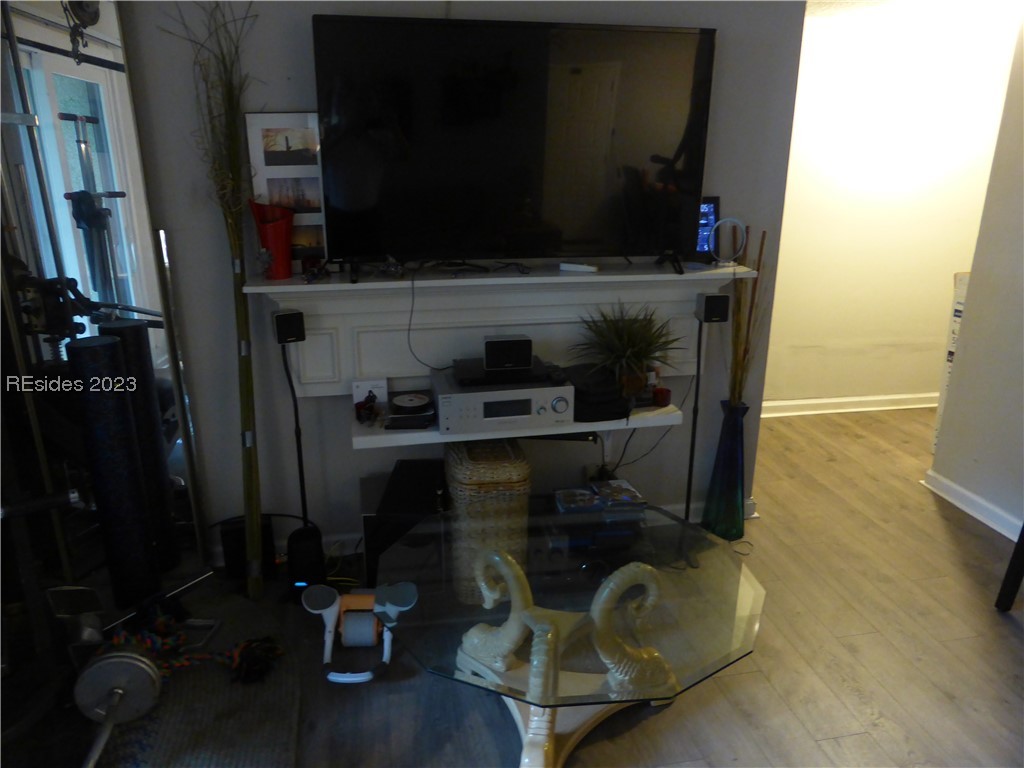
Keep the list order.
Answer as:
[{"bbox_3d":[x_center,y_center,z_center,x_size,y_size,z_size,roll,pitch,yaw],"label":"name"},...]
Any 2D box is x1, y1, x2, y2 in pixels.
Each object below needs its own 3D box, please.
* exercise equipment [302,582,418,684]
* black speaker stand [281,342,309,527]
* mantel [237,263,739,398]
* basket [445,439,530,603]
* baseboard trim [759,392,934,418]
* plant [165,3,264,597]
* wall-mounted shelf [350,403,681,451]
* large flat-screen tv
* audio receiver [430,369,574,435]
[{"bbox_3d":[-0.449,0.721,2.209,0.325,0.175,0.290,0,17,0],"label":"exercise equipment"},{"bbox_3d":[-0.702,0.176,2.396,0.045,0.630,0.040,-3,17,-10],"label":"black speaker stand"},{"bbox_3d":[-0.008,-0.166,2.502,1.635,0.420,0.260,-3,17,-10],"label":"mantel"},{"bbox_3d":[-0.095,0.442,2.565,0.265,0.500,0.340,-3,17,-10],"label":"basket"},{"bbox_3d":[2.007,0.118,4.335,1.220,0.087,0.018,-3,17,-10],"label":"baseboard trim"},{"bbox_3d":[-0.843,-0.185,2.322,0.270,1.840,0.250,-3,17,-10],"label":"plant"},{"bbox_3d":[0.013,0.111,2.580,1.105,0.042,0.285,-3,17,-10],"label":"wall-mounted shelf"},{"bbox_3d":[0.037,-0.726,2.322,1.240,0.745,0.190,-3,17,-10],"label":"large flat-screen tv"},{"bbox_3d":[-0.041,0.040,2.505,0.435,0.138,0.315,-3,17,-10],"label":"audio receiver"}]

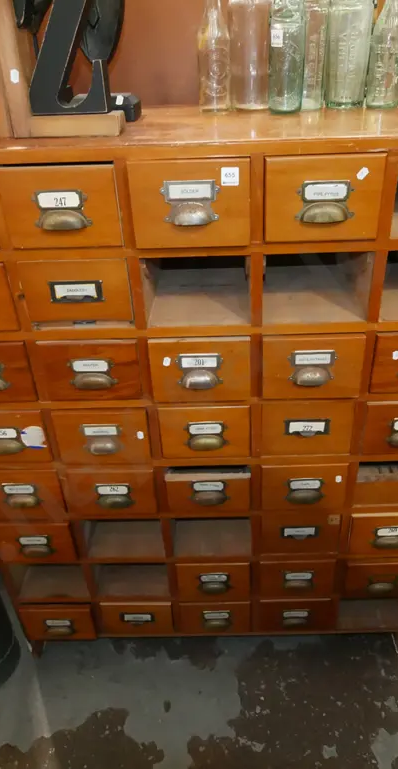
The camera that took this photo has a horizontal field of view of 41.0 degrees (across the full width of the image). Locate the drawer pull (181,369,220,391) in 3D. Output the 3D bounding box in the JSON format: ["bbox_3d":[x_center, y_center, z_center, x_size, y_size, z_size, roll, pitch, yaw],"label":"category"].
[{"bbox_3d":[0.002,-0.009,0.916,0.078,0.027,0.021,-2,32,2],"label":"drawer pull"}]

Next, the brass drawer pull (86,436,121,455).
[{"bbox_3d":[-0.182,0.117,1.019,0.073,0.029,0.021,-3,32,2],"label":"brass drawer pull"}]

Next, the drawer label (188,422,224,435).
[{"bbox_3d":[0.013,0.083,1.007,0.068,0.027,0.005,-3,32,2],"label":"drawer label"}]

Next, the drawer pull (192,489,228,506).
[{"bbox_3d":[0.022,0.231,1.090,0.075,0.029,0.021,-3,32,2],"label":"drawer pull"}]

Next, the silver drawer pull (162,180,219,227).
[{"bbox_3d":[-0.011,-0.264,0.778,0.083,0.060,0.022,-3,32,2],"label":"silver drawer pull"}]

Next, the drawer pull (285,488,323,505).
[{"bbox_3d":[0.223,0.238,1.126,0.077,0.026,0.018,-2,32,3],"label":"drawer pull"}]

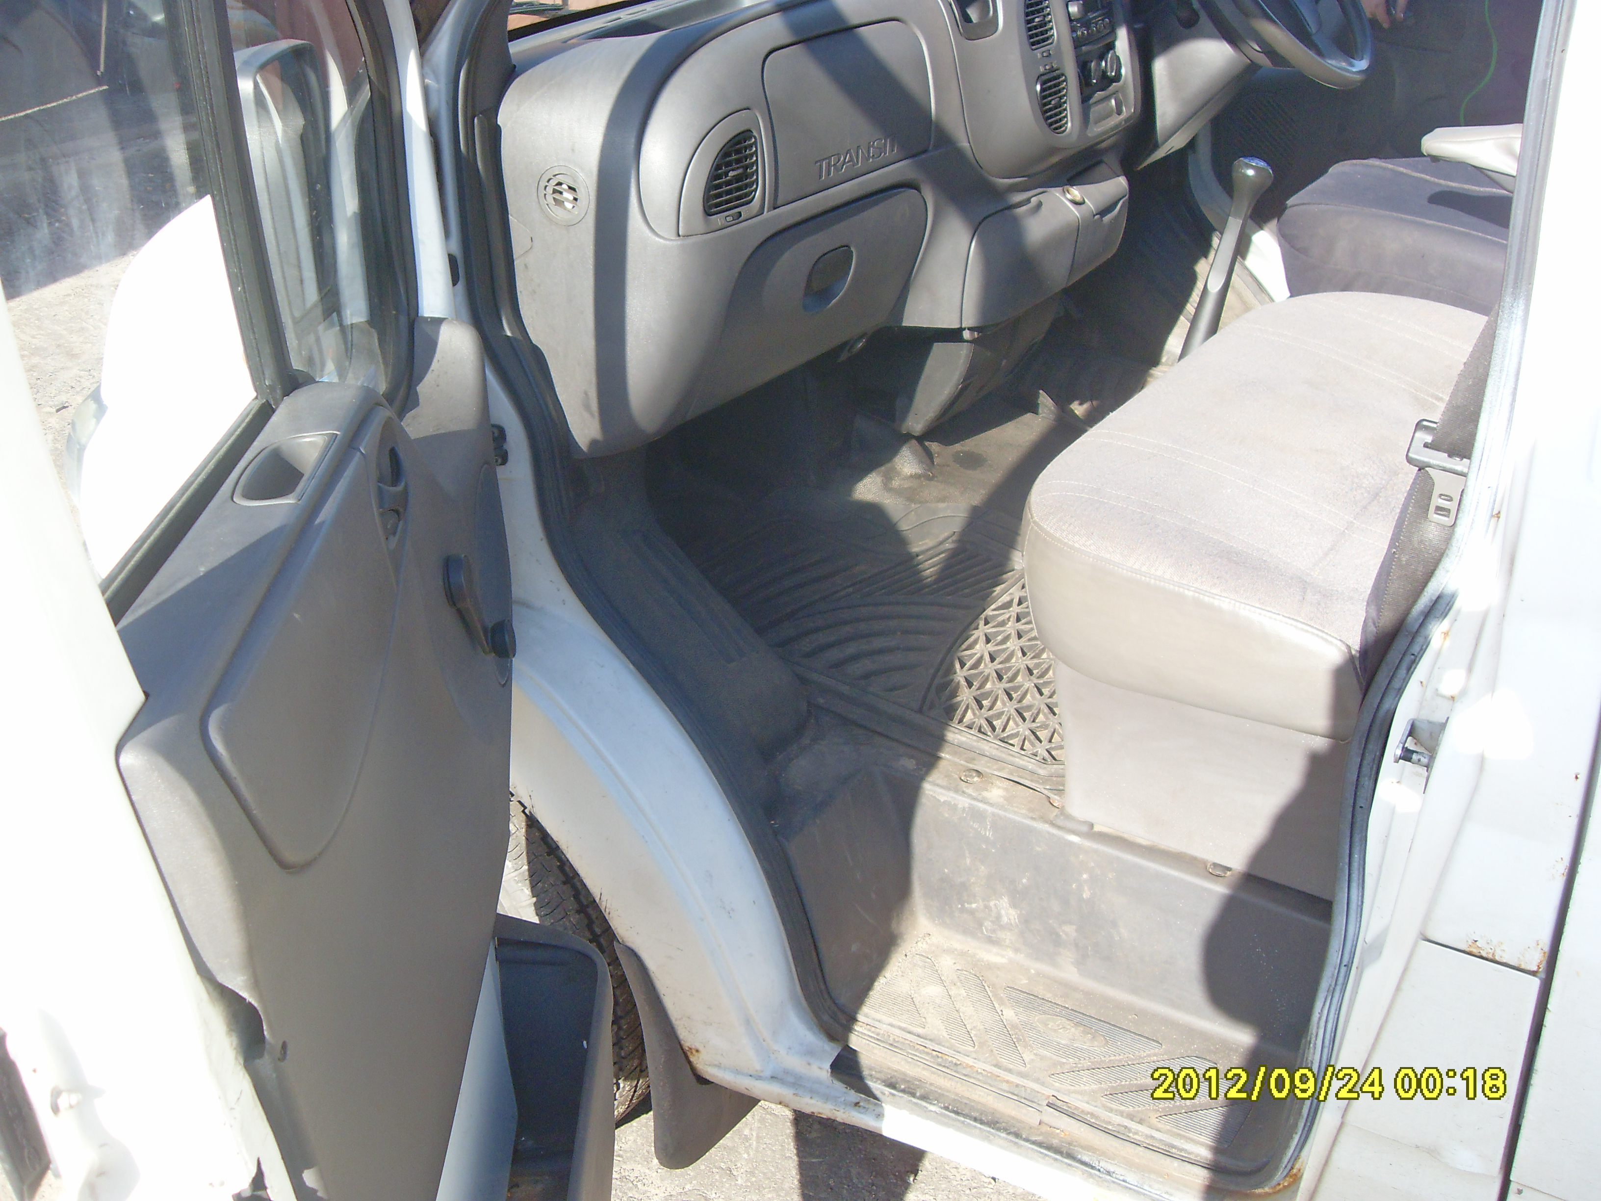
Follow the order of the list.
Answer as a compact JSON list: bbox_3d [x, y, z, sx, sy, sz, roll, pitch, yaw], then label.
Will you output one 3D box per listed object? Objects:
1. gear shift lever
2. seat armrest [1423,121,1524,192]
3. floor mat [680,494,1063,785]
[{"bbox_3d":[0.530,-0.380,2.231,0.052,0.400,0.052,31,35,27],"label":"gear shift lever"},{"bbox_3d":[0.928,-0.546,2.099,0.300,0.065,0.060,15,32,35],"label":"seat armrest"},{"bbox_3d":[0.172,-0.005,2.237,0.710,0.030,0.560,19,35,40],"label":"floor mat"}]

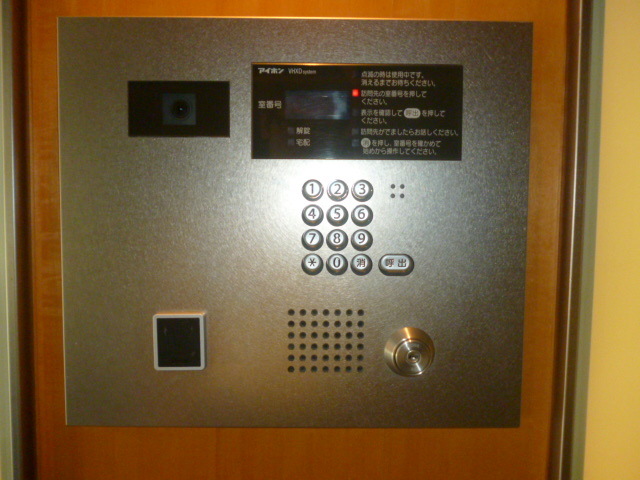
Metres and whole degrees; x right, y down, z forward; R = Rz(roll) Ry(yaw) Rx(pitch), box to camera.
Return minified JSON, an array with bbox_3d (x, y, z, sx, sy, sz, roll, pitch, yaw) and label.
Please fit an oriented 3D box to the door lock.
[{"bbox_3d":[0.076,0.095,0.429,0.043,0.043,0.015,0,3,0],"label":"door lock"}]

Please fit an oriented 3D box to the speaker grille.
[{"bbox_3d":[0.005,0.085,0.435,0.064,0.054,0.007,0,3,0],"label":"speaker grille"}]

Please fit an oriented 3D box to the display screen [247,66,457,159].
[{"bbox_3d":[0.031,-0.105,0.424,0.172,0.077,0.009,0,3,0],"label":"display screen"}]

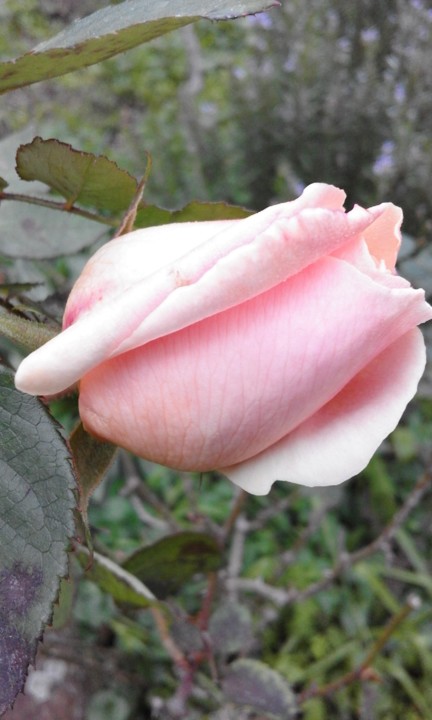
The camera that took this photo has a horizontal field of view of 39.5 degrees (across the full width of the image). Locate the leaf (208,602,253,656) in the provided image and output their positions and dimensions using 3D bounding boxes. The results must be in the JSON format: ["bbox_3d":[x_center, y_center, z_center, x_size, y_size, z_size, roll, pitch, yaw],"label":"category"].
[{"bbox_3d":[0.009,0.170,0.380,0.029,0.037,0.014,0,20,0],"label":"leaf"}]

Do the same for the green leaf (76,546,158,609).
[{"bbox_3d":[-0.041,0.090,0.250,0.035,0.023,0.014,20,18,5],"label":"green leaf"}]

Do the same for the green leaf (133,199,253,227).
[{"bbox_3d":[-0.006,-0.038,0.165,0.033,0.012,0.015,0,18,0],"label":"green leaf"}]

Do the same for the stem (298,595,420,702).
[{"bbox_3d":[0.100,0.201,0.420,0.115,0.018,0.025,-41,0,0],"label":"stem"}]

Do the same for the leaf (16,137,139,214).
[{"bbox_3d":[-0.037,-0.051,0.165,0.035,0.020,0.016,6,12,1],"label":"leaf"}]

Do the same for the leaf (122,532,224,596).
[{"bbox_3d":[-0.020,0.088,0.260,0.044,0.029,0.017,13,14,3],"label":"leaf"}]

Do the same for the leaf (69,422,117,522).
[{"bbox_3d":[-0.029,0.025,0.140,0.012,0.026,0.010,6,0,-6],"label":"leaf"}]

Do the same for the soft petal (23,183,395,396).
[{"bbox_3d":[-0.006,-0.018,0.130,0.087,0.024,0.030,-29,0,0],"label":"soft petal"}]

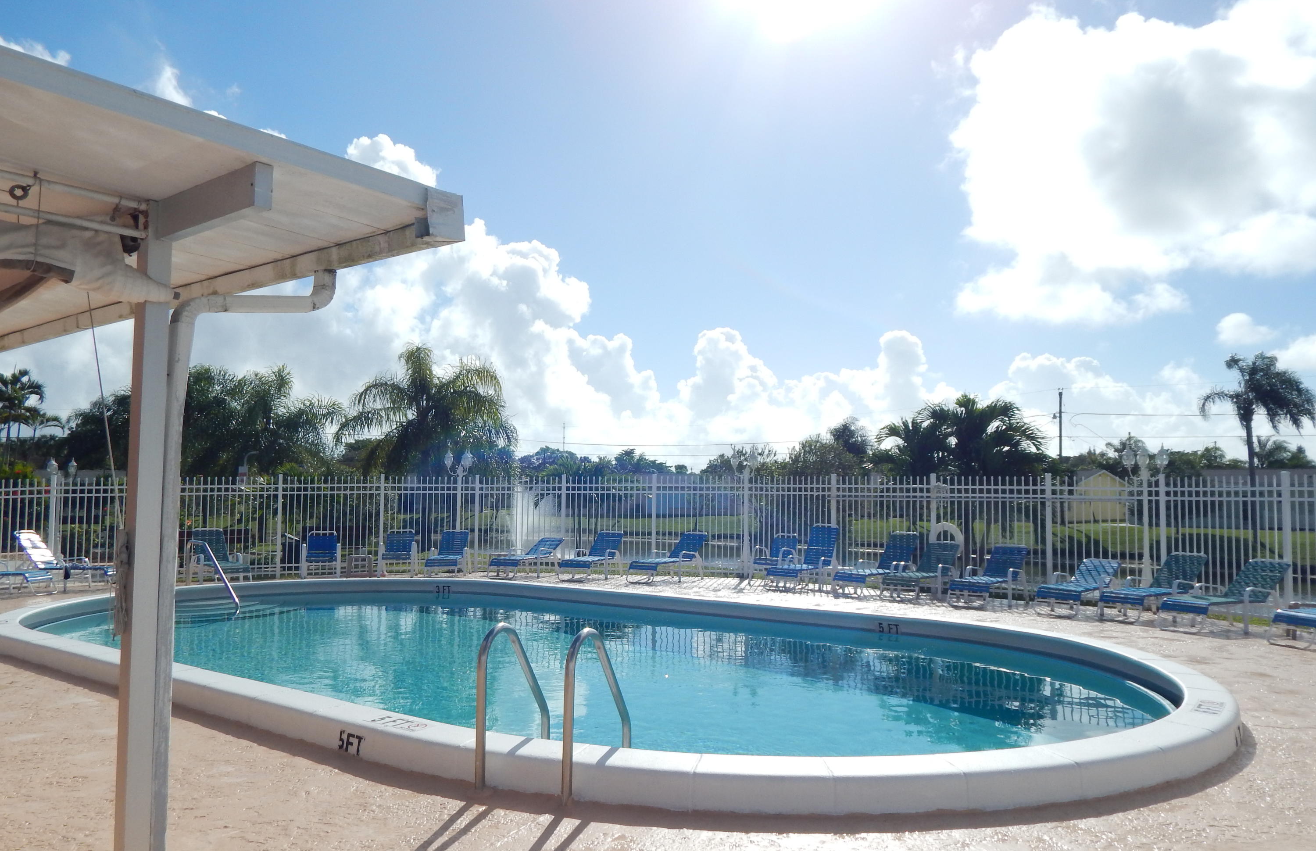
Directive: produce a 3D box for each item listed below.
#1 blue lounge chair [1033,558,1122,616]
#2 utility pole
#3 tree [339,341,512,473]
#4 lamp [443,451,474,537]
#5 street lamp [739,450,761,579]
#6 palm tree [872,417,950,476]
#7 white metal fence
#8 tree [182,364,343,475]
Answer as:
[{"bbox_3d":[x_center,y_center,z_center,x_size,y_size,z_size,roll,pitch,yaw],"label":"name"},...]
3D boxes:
[{"bbox_3d":[5.666,2.126,12.650,0.650,0.640,1.800,-3,-4,43],"label":"blue lounge chair"},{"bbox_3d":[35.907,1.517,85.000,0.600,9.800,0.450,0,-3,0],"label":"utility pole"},{"bbox_3d":[-5.733,0.585,23.500,4.500,5.200,4.400,0,-3,0],"label":"tree"},{"bbox_3d":[-3.637,1.609,17.400,0.550,2.260,0.500,0,-3,0],"label":"lamp"},{"bbox_3d":[1.498,1.481,16.200,0.550,2.260,0.500,0,-3,0],"label":"street lamp"},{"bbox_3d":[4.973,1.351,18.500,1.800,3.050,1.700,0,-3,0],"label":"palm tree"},{"bbox_3d":[-0.882,1.648,14.582,17.790,1.760,4.260,-1,-3,12],"label":"white metal fence"},{"bbox_3d":[-11.245,0.818,27.000,4.600,5.200,4.400,0,-3,0],"label":"tree"}]

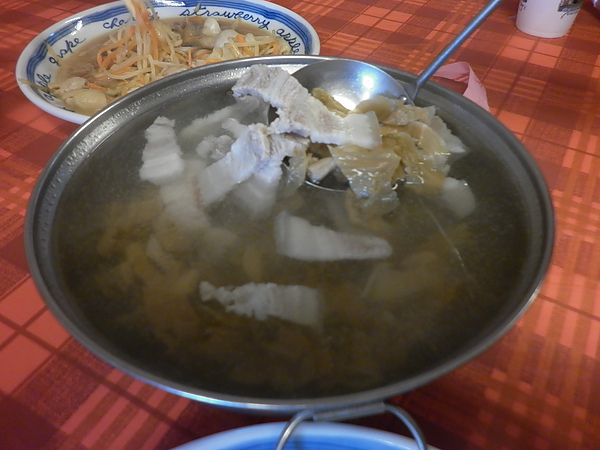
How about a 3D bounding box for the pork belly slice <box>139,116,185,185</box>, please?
[{"bbox_3d":[-0.088,-0.050,0.310,0.026,0.009,0.060,-7,50,-7],"label":"pork belly slice"}]

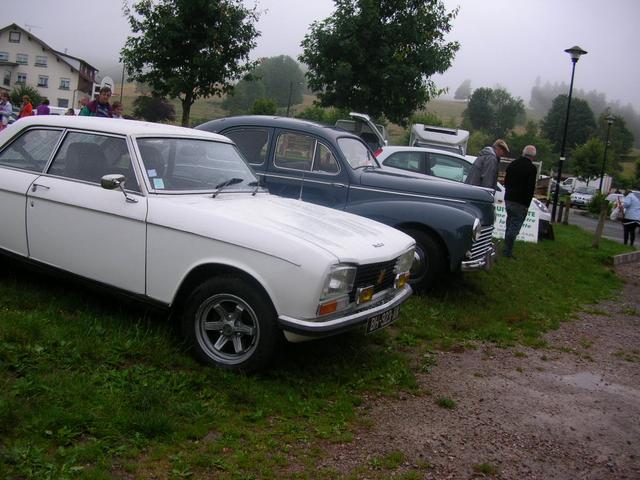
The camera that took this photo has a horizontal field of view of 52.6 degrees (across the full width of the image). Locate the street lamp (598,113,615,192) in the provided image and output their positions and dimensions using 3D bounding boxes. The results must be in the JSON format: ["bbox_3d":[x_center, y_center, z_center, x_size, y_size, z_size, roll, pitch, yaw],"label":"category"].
[{"bbox_3d":[15.748,-4.483,36.287,0.550,5.000,0.550,6,7,-1],"label":"street lamp"}]

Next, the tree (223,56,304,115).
[{"bbox_3d":[-6.810,-18.744,78.000,9.500,7.000,8.000,6,6,0],"label":"tree"}]

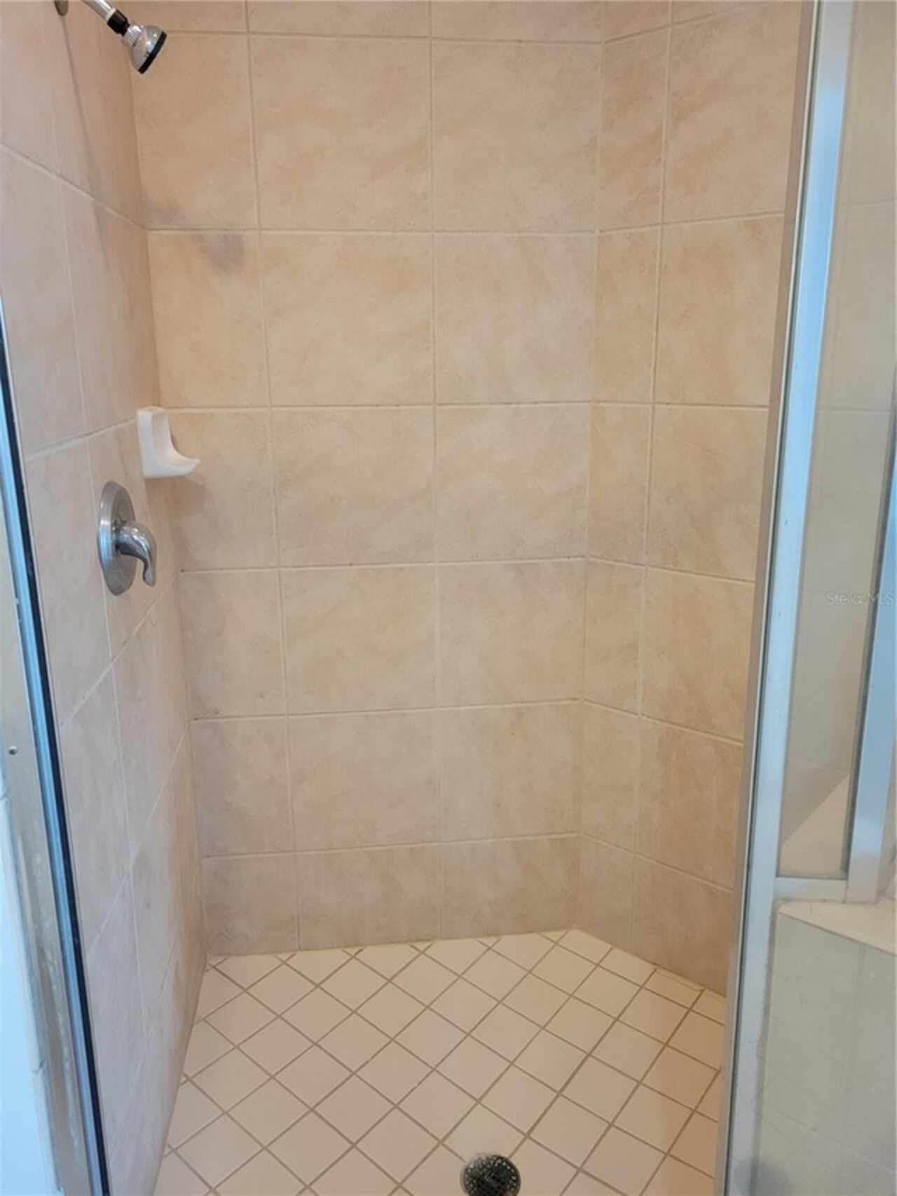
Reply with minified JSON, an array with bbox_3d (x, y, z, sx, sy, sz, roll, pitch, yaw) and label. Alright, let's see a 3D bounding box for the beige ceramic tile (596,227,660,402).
[{"bbox_3d":[0.335,-0.520,1.675,0.129,0.308,0.010,12,20,38],"label":"beige ceramic tile"}]

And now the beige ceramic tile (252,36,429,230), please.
[{"bbox_3d":[-0.197,-0.870,1.694,0.327,0.331,0.010,-2,14,-6],"label":"beige ceramic tile"}]

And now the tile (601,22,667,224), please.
[{"bbox_3d":[0.351,-0.876,1.700,0.138,0.331,0.010,11,18,39],"label":"tile"}]

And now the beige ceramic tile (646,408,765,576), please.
[{"bbox_3d":[0.537,-0.199,1.716,0.327,0.325,0.010,11,18,39],"label":"beige ceramic tile"}]

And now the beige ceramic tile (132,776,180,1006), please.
[{"bbox_3d":[-0.489,0.505,1.508,0.010,0.308,0.311,-2,15,-6],"label":"beige ceramic tile"}]

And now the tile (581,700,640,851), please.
[{"bbox_3d":[0.351,0.394,1.970,0.135,0.317,0.012,11,19,38],"label":"tile"}]

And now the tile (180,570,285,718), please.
[{"bbox_3d":[-0.457,0.099,1.910,0.205,0.324,0.010,-2,14,-6],"label":"tile"}]

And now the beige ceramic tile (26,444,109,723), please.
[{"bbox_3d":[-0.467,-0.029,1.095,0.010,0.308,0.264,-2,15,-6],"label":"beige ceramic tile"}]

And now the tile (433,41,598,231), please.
[{"bbox_3d":[0.123,-0.826,1.619,0.305,0.308,0.010,-2,15,-6],"label":"tile"}]

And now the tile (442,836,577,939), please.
[{"bbox_3d":[0.140,0.664,2.071,0.310,0.244,0.012,-2,15,-6],"label":"tile"}]

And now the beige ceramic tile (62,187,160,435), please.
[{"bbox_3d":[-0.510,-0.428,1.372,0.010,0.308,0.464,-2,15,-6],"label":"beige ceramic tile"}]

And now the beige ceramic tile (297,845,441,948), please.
[{"bbox_3d":[-0.183,0.695,2.093,0.327,0.250,0.010,-2,14,-6],"label":"beige ceramic tile"}]

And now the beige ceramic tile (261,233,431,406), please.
[{"bbox_3d":[-0.188,-0.533,1.726,0.319,0.317,0.012,-2,15,-6],"label":"beige ceramic tile"}]

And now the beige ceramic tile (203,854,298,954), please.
[{"bbox_3d":[-0.439,0.684,2.014,0.198,0.244,0.012,-2,15,-6],"label":"beige ceramic tile"}]

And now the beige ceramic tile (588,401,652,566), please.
[{"bbox_3d":[0.356,-0.235,1.863,0.138,0.325,0.010,11,18,39],"label":"beige ceramic tile"}]

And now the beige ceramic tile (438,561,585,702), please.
[{"bbox_3d":[0.139,0.078,1.973,0.323,0.324,0.010,-2,14,-6],"label":"beige ceramic tile"}]

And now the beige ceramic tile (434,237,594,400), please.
[{"bbox_3d":[0.126,-0.525,1.702,0.305,0.308,0.010,-2,15,-6],"label":"beige ceramic tile"}]

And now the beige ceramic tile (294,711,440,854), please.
[{"bbox_3d":[-0.175,0.389,1.920,0.309,0.308,0.010,-2,15,-6],"label":"beige ceramic tile"}]

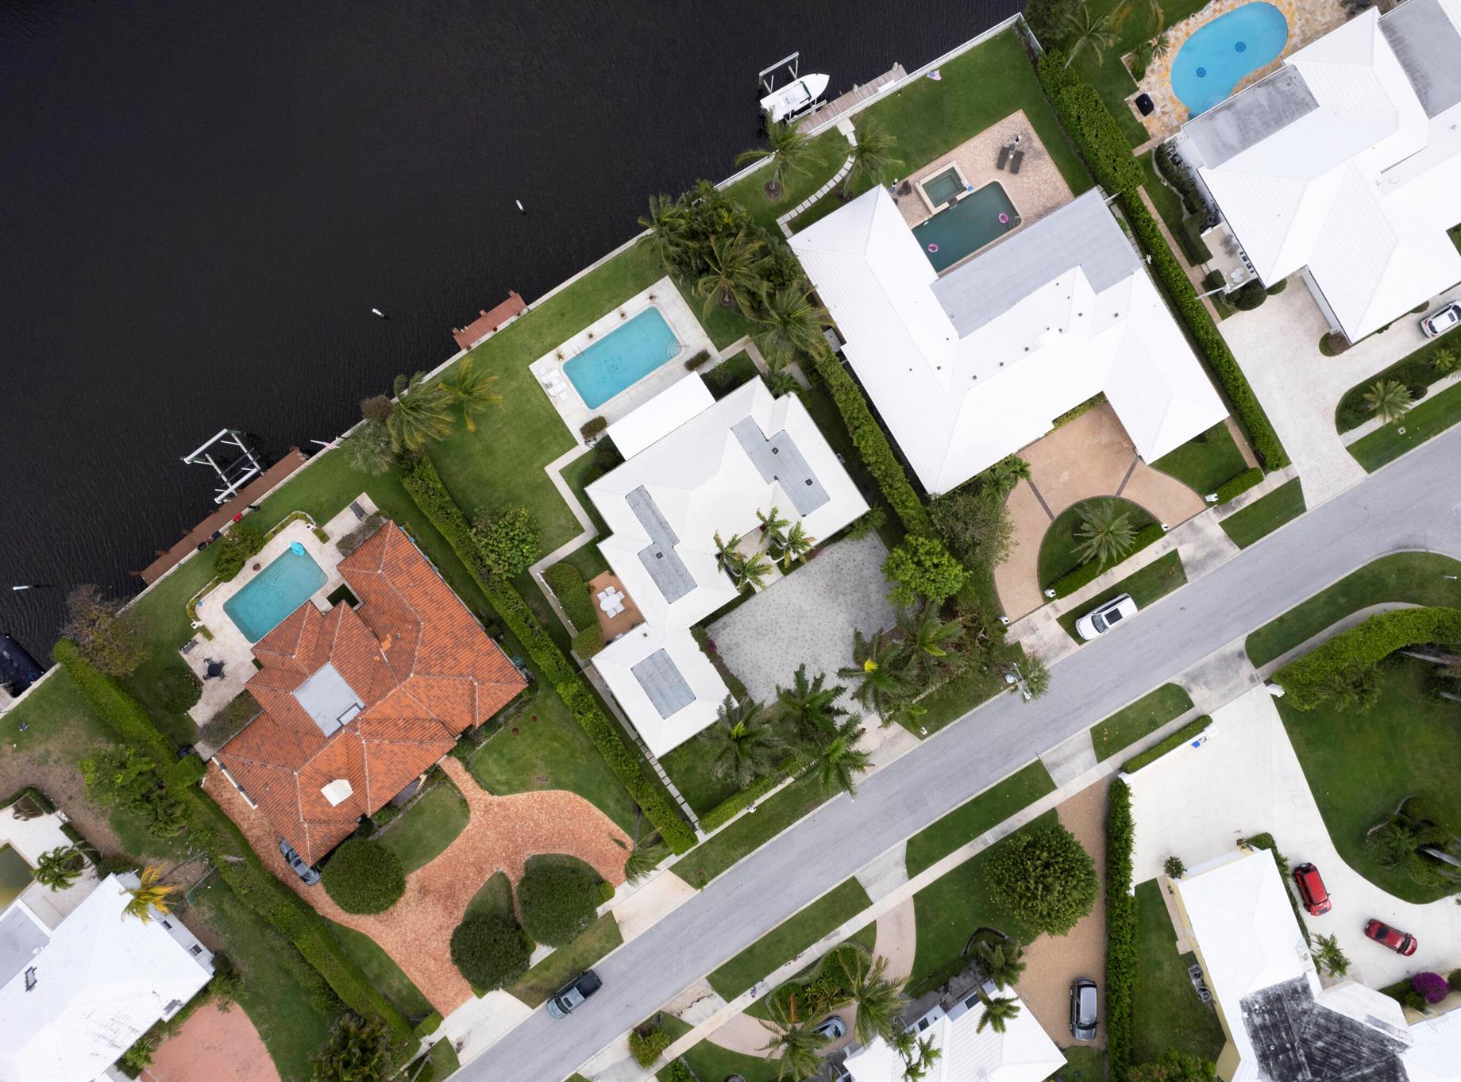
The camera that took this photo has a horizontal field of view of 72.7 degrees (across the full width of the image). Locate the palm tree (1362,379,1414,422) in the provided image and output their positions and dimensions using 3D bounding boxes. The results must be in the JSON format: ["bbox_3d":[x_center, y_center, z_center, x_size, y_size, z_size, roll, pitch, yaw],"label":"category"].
[{"bbox_3d":[55.400,-11.750,85.100,4.200,4.700,3.900,0,90,0],"label":"palm tree"}]

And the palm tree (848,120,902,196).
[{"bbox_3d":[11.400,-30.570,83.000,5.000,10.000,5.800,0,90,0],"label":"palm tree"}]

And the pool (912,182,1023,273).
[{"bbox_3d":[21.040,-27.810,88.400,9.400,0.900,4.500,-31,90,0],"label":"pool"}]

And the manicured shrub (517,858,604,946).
[{"bbox_3d":[-14.113,29.928,82.605,6.820,3.800,7.130,0,91,0],"label":"manicured shrub"}]

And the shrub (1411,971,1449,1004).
[{"bbox_3d":[61.706,39.385,87.622,2.900,2.200,2.900,0,90,0],"label":"shrub"}]

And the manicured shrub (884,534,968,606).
[{"bbox_3d":[16.490,2.470,85.200,6.900,5.600,6.300,0,90,0],"label":"manicured shrub"}]

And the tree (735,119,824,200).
[{"bbox_3d":[4.000,-31.100,82.900,6.700,9.000,5.900,0,90,0],"label":"tree"}]

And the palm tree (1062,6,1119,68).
[{"bbox_3d":[28.328,-39.787,80.156,4.410,6.500,4.810,0,91,0],"label":"palm tree"}]

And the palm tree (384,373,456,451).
[{"bbox_3d":[-25.700,-10.800,84.200,5.800,6.700,6.500,0,90,0],"label":"palm tree"}]

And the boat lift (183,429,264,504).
[{"bbox_3d":[-43.950,-6.600,87.350,4.700,3.000,4.800,-36,90,0],"label":"boat lift"}]

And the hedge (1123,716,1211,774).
[{"bbox_3d":[36.733,17.099,83.897,8.230,1.200,1.070,-29,91,0],"label":"hedge"}]

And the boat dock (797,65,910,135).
[{"bbox_3d":[10.670,-39.070,88.500,11.100,0.900,1.400,-30,90,0],"label":"boat dock"}]

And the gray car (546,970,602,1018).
[{"bbox_3d":[-13.700,39.750,86.600,5.250,1.800,1.950,-37,90,0],"label":"gray car"}]

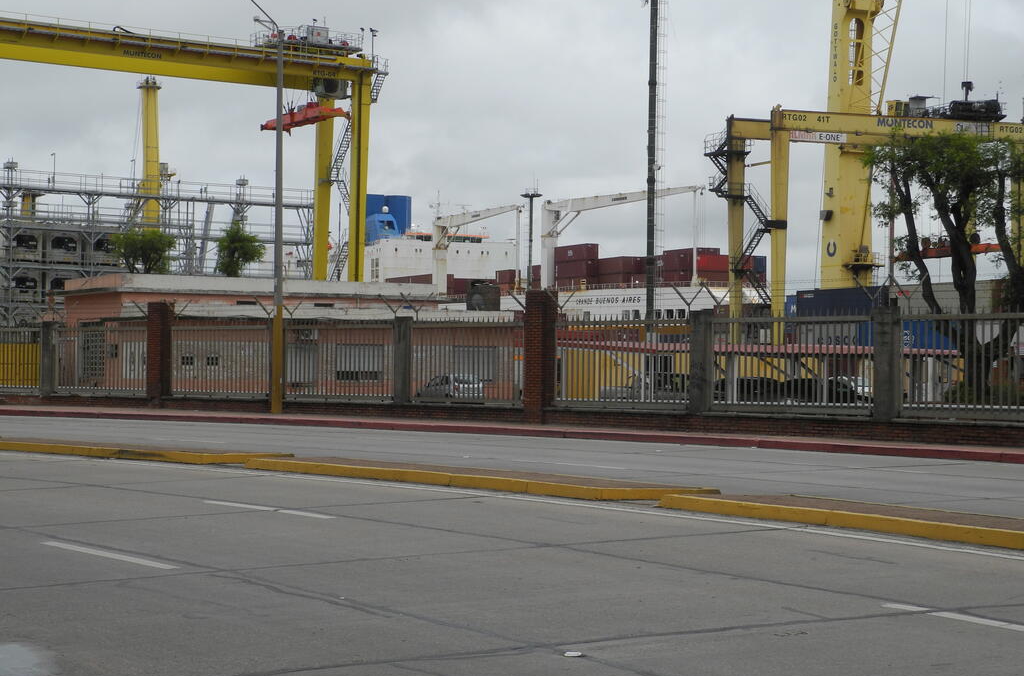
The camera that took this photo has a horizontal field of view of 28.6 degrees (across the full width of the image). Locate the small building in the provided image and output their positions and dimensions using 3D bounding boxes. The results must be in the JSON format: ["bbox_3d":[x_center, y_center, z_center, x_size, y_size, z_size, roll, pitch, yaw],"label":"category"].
[{"bbox_3d":[-11.534,0.178,88.814,14.700,5.300,8.800,1,-1,-27],"label":"small building"}]

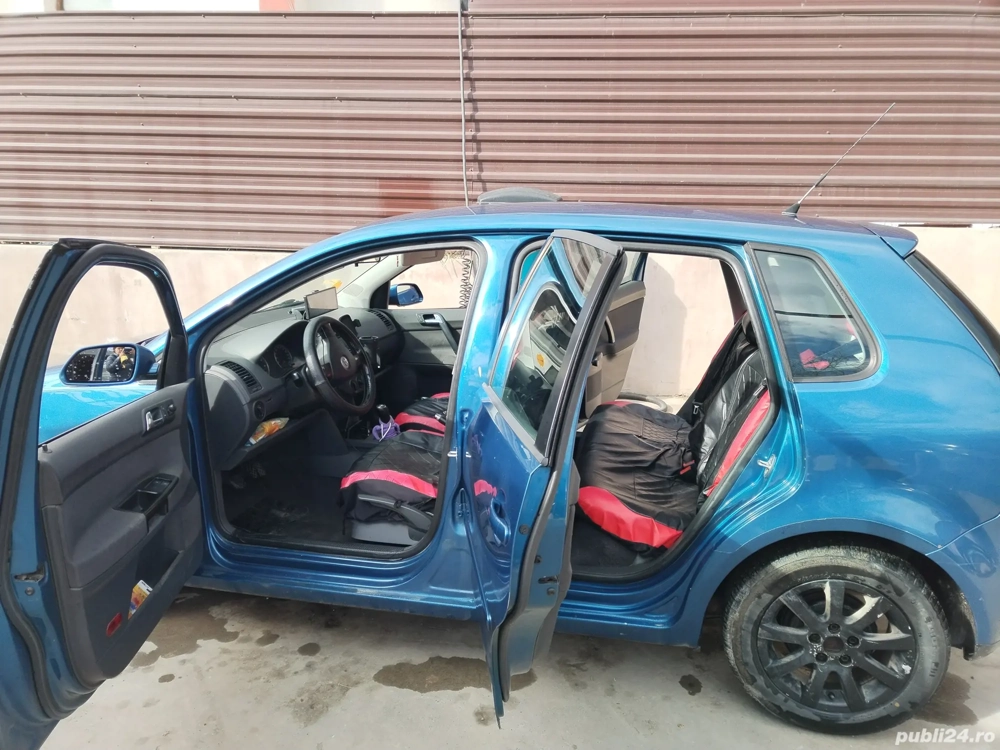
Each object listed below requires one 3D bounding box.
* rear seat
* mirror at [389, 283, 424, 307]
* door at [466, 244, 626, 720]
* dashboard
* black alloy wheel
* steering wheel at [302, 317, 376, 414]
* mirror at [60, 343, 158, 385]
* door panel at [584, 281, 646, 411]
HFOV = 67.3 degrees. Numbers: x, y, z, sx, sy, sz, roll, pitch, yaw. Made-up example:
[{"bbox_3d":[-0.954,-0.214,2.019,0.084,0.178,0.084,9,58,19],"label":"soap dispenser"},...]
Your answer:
[{"bbox_3d":[0.717,0.134,2.781,0.780,0.700,1.300,1,14,15],"label":"rear seat"},{"bbox_3d":[-0.491,-0.419,3.911,0.120,0.128,0.210,1,14,15],"label":"mirror"},{"bbox_3d":[0.044,0.245,1.772,0.270,1.140,0.920,-5,13,-10],"label":"door"},{"bbox_3d":[-0.860,-0.039,3.179,0.580,0.460,1.380,1,14,15],"label":"dashboard"},{"bbox_3d":[0.921,0.708,2.096,0.580,0.580,0.190,1,14,15],"label":"black alloy wheel"},{"bbox_3d":[-0.576,-0.042,2.720,0.100,0.380,0.380,-25,5,20],"label":"steering wheel"},{"bbox_3d":[-1.176,-0.033,2.250,0.240,0.128,0.120,-4,13,-6],"label":"mirror"},{"bbox_3d":[0.635,-0.133,3.992,0.100,0.630,0.740,7,16,36],"label":"door panel"}]

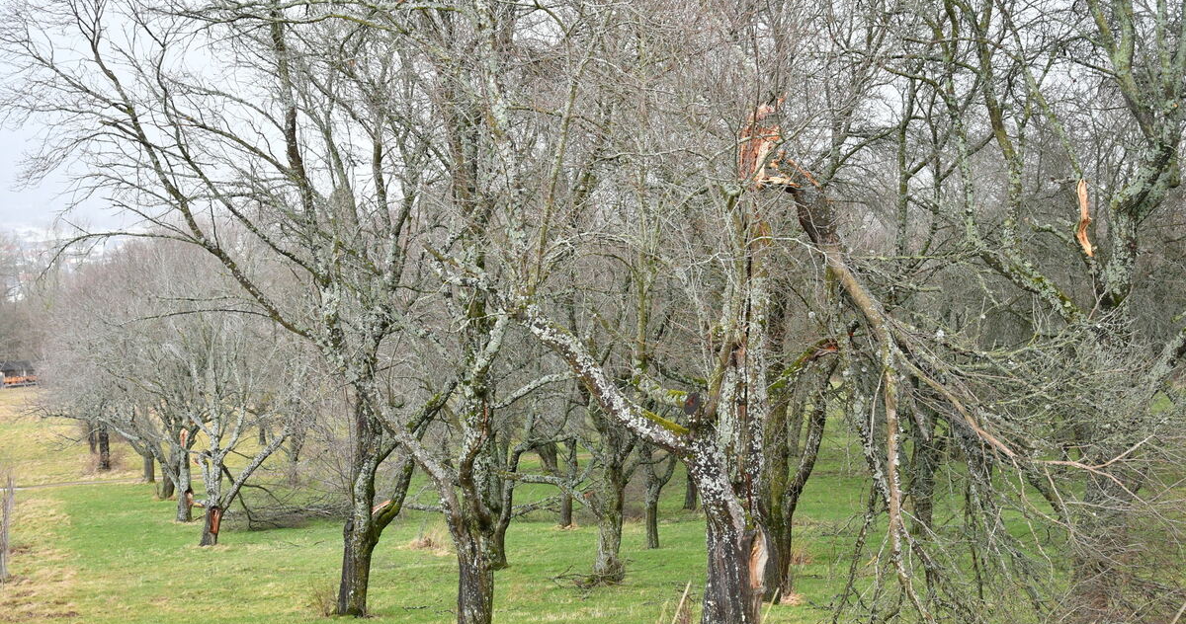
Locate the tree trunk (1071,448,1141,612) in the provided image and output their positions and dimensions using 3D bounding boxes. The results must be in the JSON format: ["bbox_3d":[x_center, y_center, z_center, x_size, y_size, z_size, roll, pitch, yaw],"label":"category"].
[{"bbox_3d":[5.455,2.326,21.000,0.713,1.743,0.620,0,0,0],"label":"tree trunk"}]

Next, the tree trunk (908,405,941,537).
[{"bbox_3d":[6.878,3.311,41.000,0.697,2.747,0.600,0,0,0],"label":"tree trunk"}]

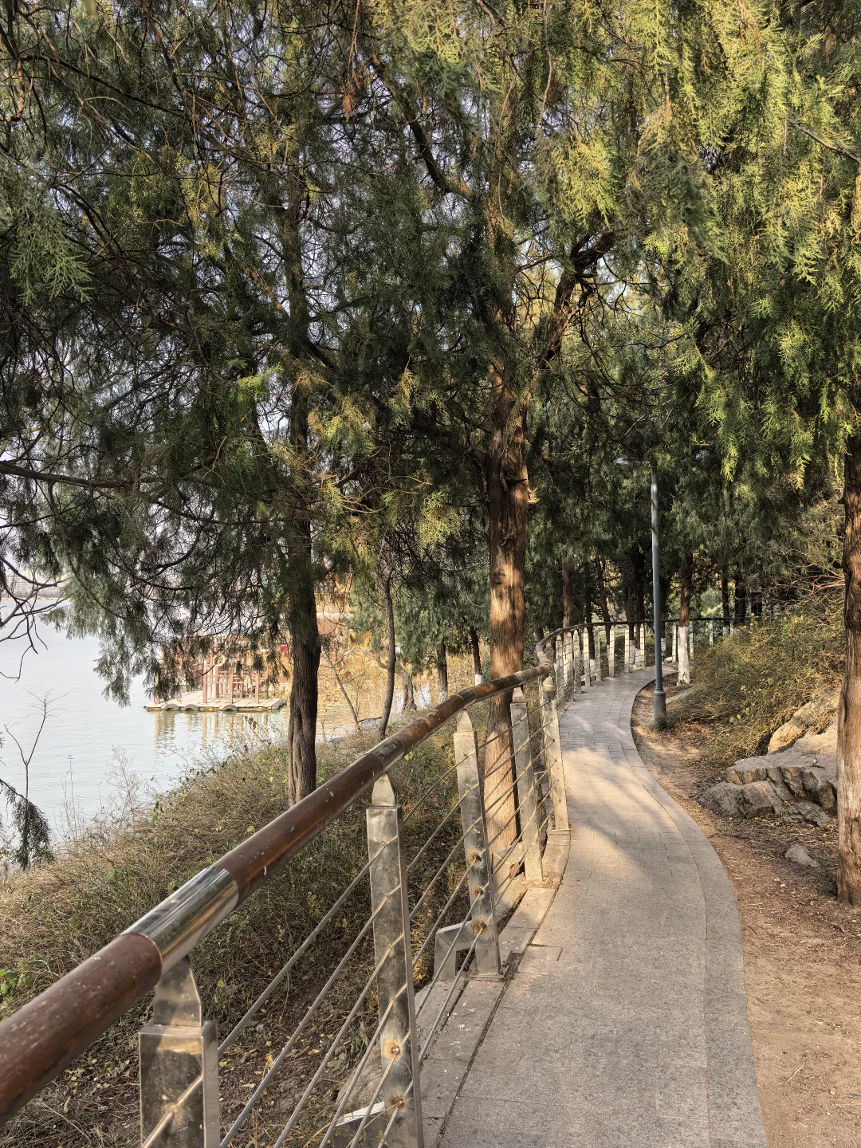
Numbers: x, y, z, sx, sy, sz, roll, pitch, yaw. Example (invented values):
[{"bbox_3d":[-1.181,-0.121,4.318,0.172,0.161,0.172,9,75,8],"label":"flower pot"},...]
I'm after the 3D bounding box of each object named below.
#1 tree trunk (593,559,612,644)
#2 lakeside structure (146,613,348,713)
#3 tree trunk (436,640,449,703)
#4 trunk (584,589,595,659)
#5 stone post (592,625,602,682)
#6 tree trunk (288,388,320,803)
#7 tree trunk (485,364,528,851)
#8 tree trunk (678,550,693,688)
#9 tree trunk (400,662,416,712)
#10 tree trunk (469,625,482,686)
[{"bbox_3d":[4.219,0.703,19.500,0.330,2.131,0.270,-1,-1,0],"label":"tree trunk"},{"bbox_3d":[-7.854,3.681,34.000,7.600,3.900,6.000,-1,-1,-6],"label":"lakeside structure"},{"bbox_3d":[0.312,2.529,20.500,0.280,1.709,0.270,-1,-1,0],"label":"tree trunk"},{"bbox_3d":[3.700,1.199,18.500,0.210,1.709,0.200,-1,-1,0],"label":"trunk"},{"bbox_3d":[3.290,1.574,15.700,0.120,1.114,0.120,-1,-1,34],"label":"stone post"},{"bbox_3d":[-1.239,0.220,7.800,0.290,4.139,0.290,-1,-1,0],"label":"tree trunk"},{"bbox_3d":[0.509,0.229,5.350,0.260,3.273,0.250,-1,-1,0],"label":"tree trunk"},{"bbox_3d":[4.608,0.795,14.400,0.200,2.418,0.200,-1,-1,0],"label":"tree trunk"},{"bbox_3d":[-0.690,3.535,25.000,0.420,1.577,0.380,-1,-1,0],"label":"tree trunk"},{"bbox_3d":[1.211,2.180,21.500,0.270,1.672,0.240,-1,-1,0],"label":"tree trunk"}]

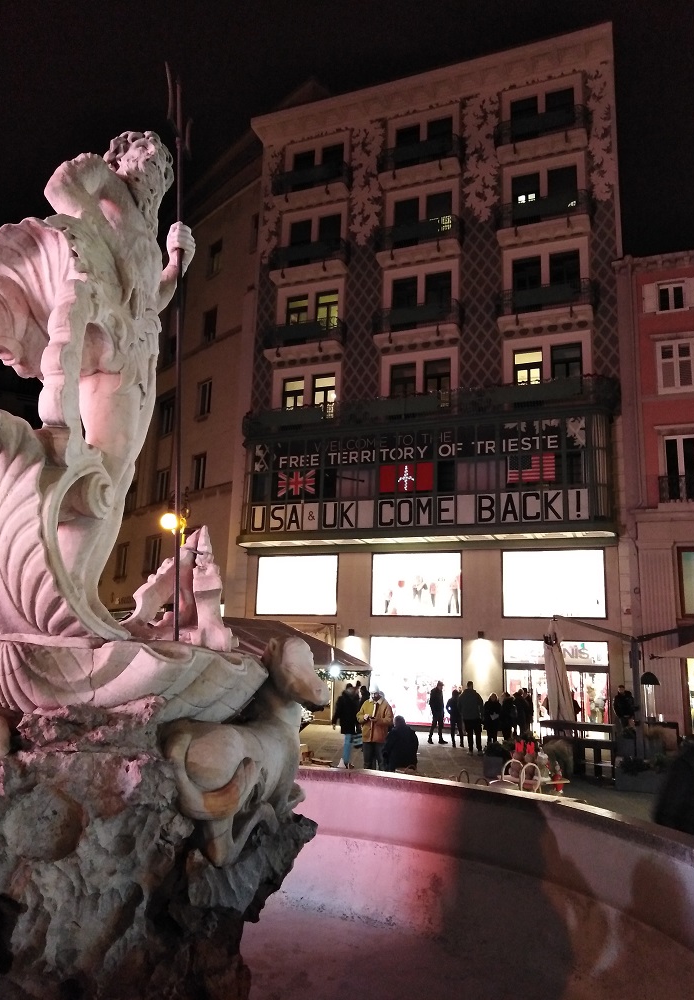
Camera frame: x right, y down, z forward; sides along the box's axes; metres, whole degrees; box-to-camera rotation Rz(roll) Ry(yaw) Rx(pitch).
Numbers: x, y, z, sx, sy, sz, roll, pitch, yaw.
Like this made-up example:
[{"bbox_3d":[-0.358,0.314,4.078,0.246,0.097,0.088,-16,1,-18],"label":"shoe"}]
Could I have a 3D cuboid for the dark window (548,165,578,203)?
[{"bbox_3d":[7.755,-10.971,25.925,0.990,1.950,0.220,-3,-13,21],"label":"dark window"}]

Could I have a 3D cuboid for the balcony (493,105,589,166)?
[{"bbox_3d":[7.001,-13.157,26.052,3.204,1.248,0.864,-3,-13,22],"label":"balcony"}]

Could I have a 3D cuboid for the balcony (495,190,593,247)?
[{"bbox_3d":[6.993,-9.968,25.630,3.335,1.260,0.800,-3,-13,21],"label":"balcony"}]

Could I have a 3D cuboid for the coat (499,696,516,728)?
[{"bbox_3d":[4.139,5.480,18.623,0.360,0.820,0.460,-9,-16,42],"label":"coat"}]

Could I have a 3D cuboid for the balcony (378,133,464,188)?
[{"bbox_3d":[2.870,-13.294,28.529,3.274,1.219,0.860,-3,-13,21],"label":"balcony"}]

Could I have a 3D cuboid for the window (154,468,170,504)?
[{"bbox_3d":[-8.430,-0.616,33.297,0.200,1.595,1.152,12,-16,-40],"label":"window"}]

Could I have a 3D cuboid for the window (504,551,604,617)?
[{"bbox_3d":[6.648,2.705,23.263,3.180,2.210,0.200,-3,-13,21],"label":"window"}]

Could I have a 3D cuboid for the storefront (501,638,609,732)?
[{"bbox_3d":[6.614,5.982,22.797,3.267,3.146,0.450,-3,-13,21],"label":"storefront"}]

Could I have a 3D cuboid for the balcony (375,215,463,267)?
[{"bbox_3d":[2.665,-9.634,27.030,3.204,1.260,0.864,-3,-13,22],"label":"balcony"}]

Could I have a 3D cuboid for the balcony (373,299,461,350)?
[{"bbox_3d":[2.557,-6.291,26.297,3.130,1.300,1.000,-3,-13,21],"label":"balcony"}]

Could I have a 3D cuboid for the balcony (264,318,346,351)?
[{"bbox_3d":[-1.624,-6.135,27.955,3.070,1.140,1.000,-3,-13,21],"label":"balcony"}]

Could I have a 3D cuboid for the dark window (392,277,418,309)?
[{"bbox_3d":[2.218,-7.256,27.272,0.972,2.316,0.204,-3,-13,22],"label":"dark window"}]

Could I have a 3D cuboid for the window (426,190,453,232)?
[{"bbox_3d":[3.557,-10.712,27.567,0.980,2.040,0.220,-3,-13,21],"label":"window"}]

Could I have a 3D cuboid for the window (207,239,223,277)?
[{"bbox_3d":[-6.157,-11.241,33.685,0.200,1.750,1.150,12,-16,-41],"label":"window"}]

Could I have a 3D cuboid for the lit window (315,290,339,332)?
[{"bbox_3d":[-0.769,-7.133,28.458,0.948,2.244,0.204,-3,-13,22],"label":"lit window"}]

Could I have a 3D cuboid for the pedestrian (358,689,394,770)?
[{"bbox_3d":[0.582,4.778,14.779,0.640,1.785,0.450,-1,-12,14],"label":"pedestrian"}]

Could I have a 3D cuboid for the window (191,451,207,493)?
[{"bbox_3d":[-6.271,-1.186,30.600,0.220,1.600,1.020,13,-16,-42],"label":"window"}]

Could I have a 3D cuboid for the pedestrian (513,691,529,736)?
[{"bbox_3d":[5.299,6.592,22.115,0.500,1.650,0.380,-6,-15,34],"label":"pedestrian"}]

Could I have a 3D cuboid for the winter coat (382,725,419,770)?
[{"bbox_3d":[1.028,4.756,13.878,0.620,0.842,0.480,5,-12,-15],"label":"winter coat"}]

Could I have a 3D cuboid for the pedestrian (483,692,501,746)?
[{"bbox_3d":[4.165,6.321,20.847,0.520,1.570,0.360,1,-12,5],"label":"pedestrian"}]

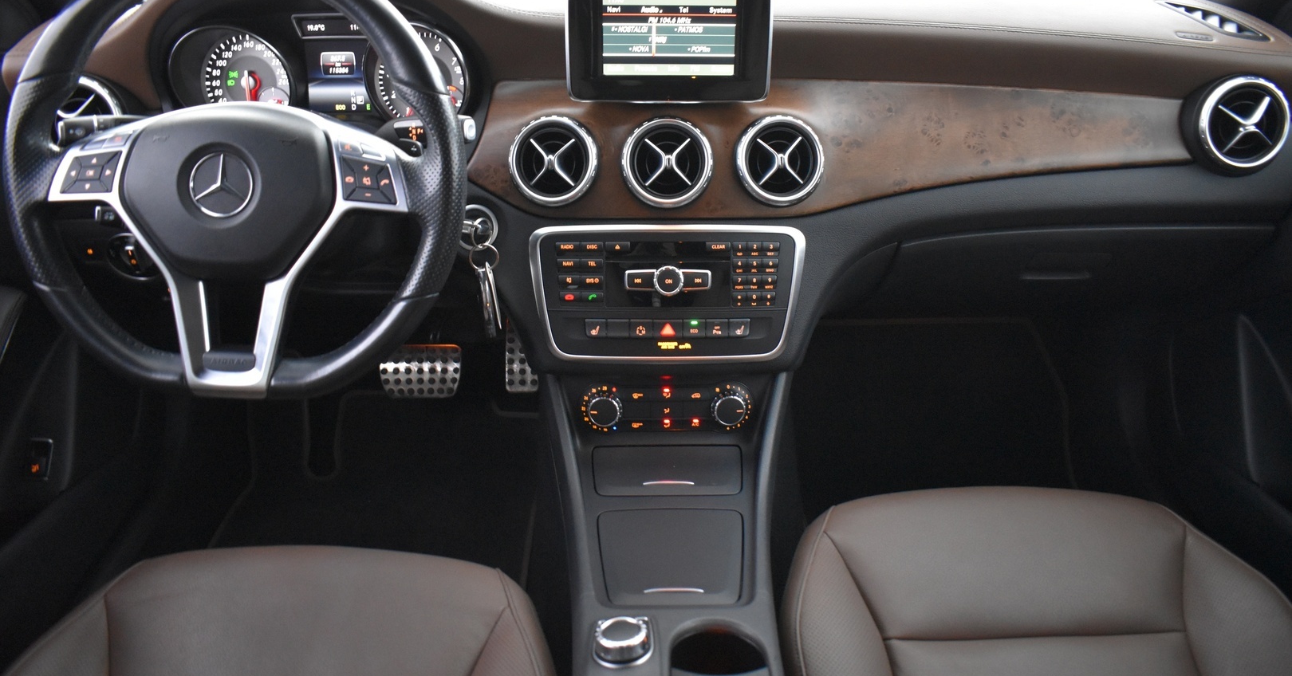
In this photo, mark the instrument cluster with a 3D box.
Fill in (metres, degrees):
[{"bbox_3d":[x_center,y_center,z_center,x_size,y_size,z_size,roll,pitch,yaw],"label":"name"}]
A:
[{"bbox_3d":[-0.338,-0.277,1.000,0.305,0.120,0.060,0,10,0],"label":"instrument cluster"}]

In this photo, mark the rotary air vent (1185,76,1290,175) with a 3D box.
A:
[{"bbox_3d":[0.578,-0.209,0.945,0.093,0.093,0.045,0,10,0],"label":"rotary air vent"}]

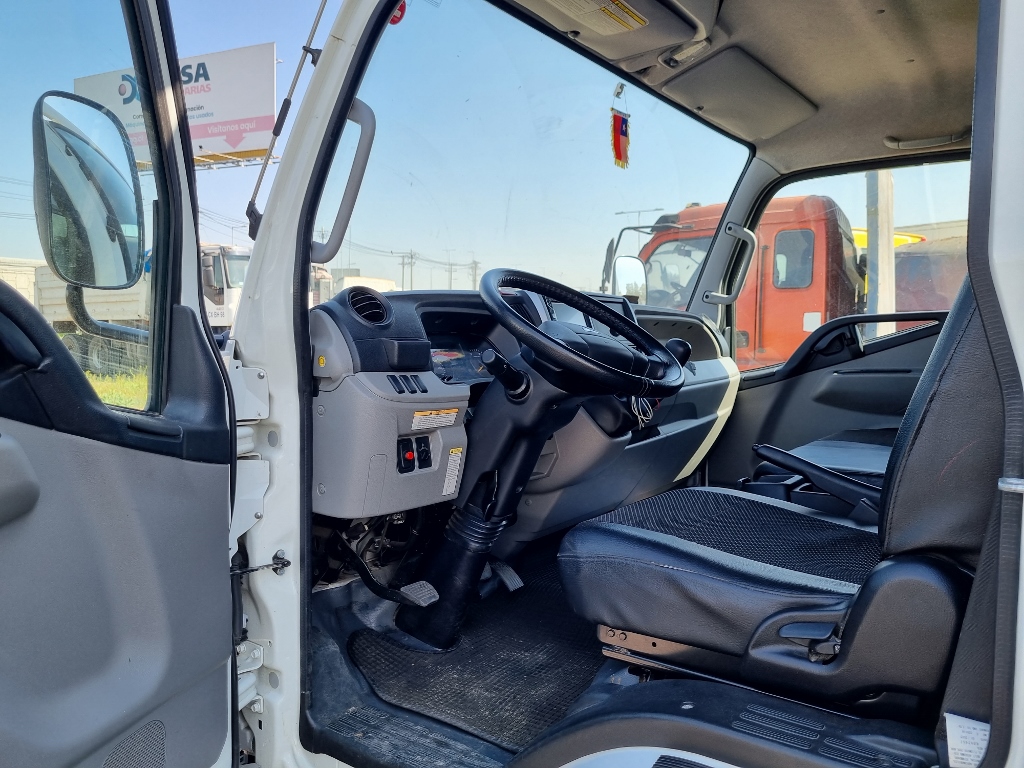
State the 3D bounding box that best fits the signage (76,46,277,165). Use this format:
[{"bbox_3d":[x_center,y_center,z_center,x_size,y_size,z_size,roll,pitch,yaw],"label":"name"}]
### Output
[{"bbox_3d":[-14.790,-11.748,33.146,11.396,4.100,0.350,2,5,23],"label":"signage"}]

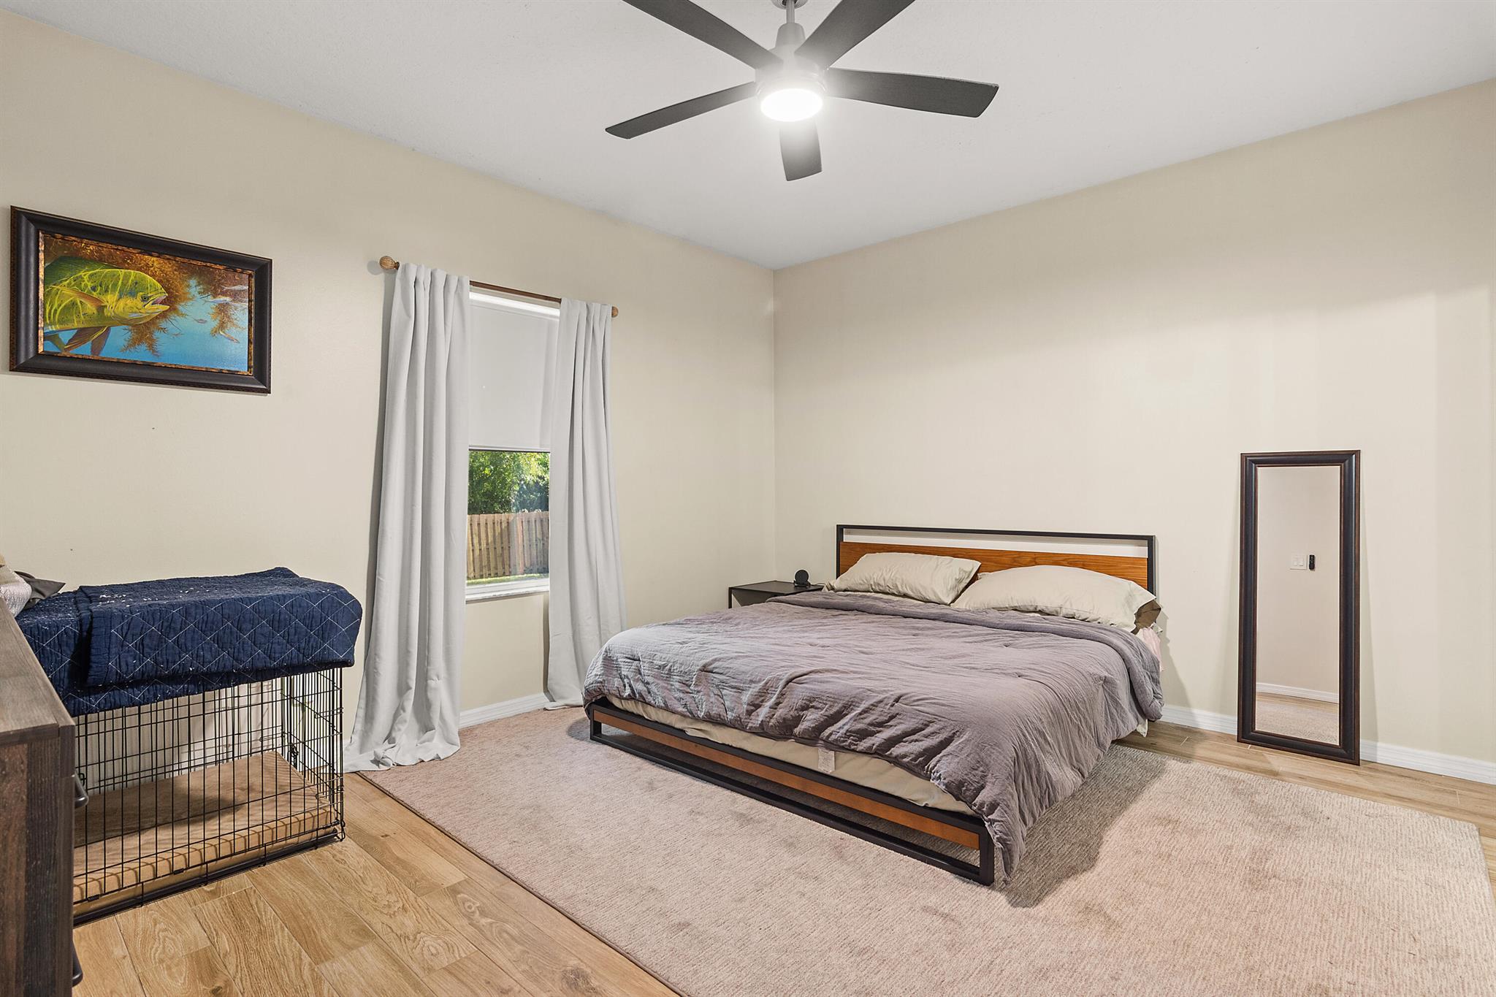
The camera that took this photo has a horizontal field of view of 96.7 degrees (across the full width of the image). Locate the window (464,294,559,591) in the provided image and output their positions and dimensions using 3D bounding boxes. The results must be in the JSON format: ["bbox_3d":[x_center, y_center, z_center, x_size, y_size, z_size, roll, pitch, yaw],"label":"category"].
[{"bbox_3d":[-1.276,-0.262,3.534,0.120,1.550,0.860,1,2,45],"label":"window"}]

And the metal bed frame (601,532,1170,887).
[{"bbox_3d":[0.695,0.685,3.438,1.960,0.940,2.130,1,1,40],"label":"metal bed frame"}]

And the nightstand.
[{"bbox_3d":[0.213,0.873,4.580,0.450,0.520,0.430,1,1,42],"label":"nightstand"}]

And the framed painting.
[{"bbox_3d":[-2.225,-0.706,2.492,0.045,0.555,0.730,1,2,45],"label":"framed painting"}]

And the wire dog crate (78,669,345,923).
[{"bbox_3d":[-2.051,0.779,2.159,0.740,0.800,1.120,1,2,44],"label":"wire dog crate"}]

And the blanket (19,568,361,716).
[{"bbox_3d":[-2.030,0.449,2.188,0.800,0.300,1.140,1,2,44],"label":"blanket"}]

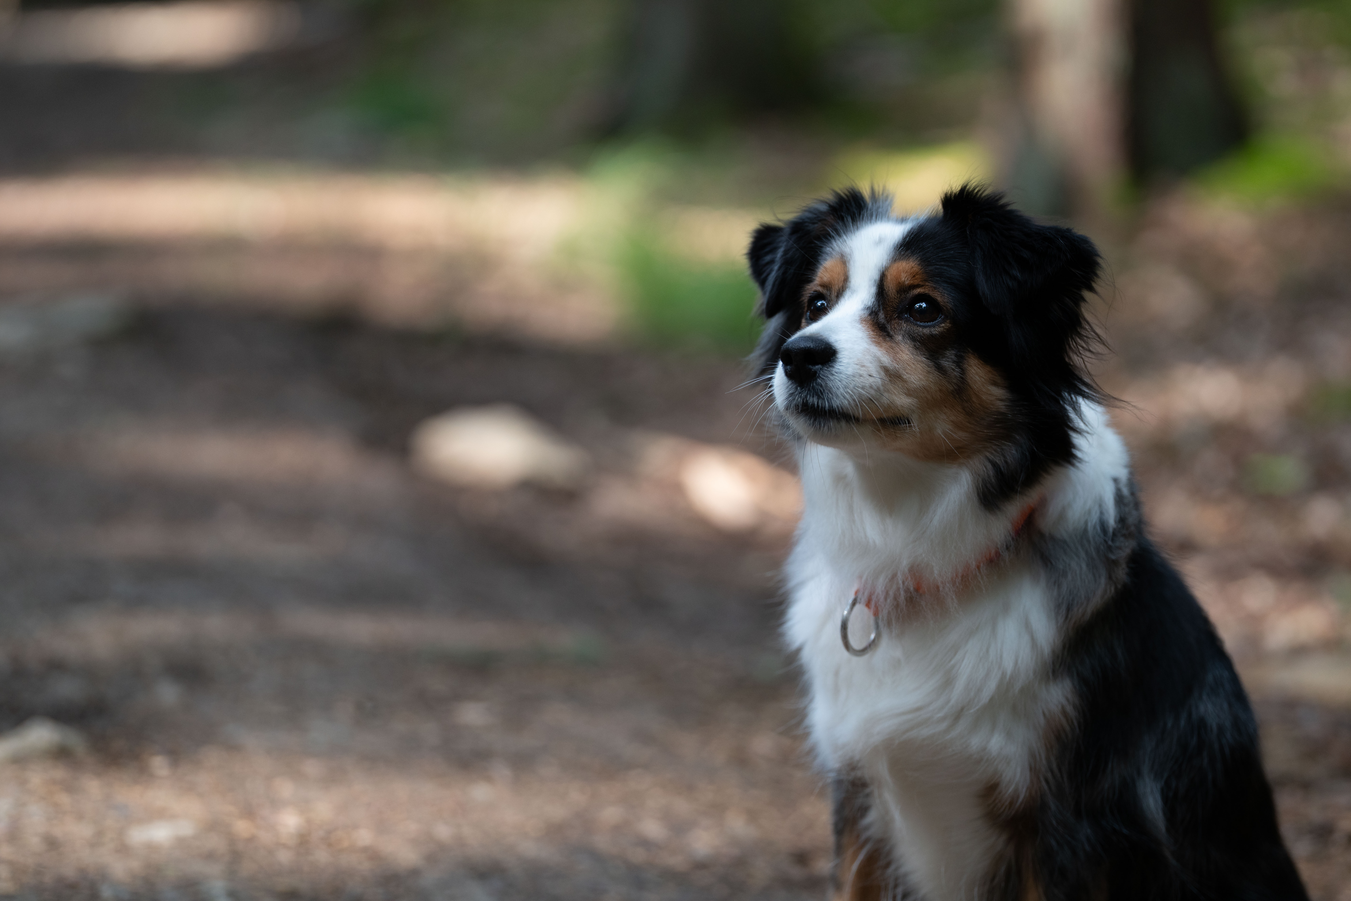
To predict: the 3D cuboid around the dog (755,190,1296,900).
[{"bbox_3d":[0.223,0.112,2.355,0.255,0.555,0.475,7,11,39],"label":"dog"}]

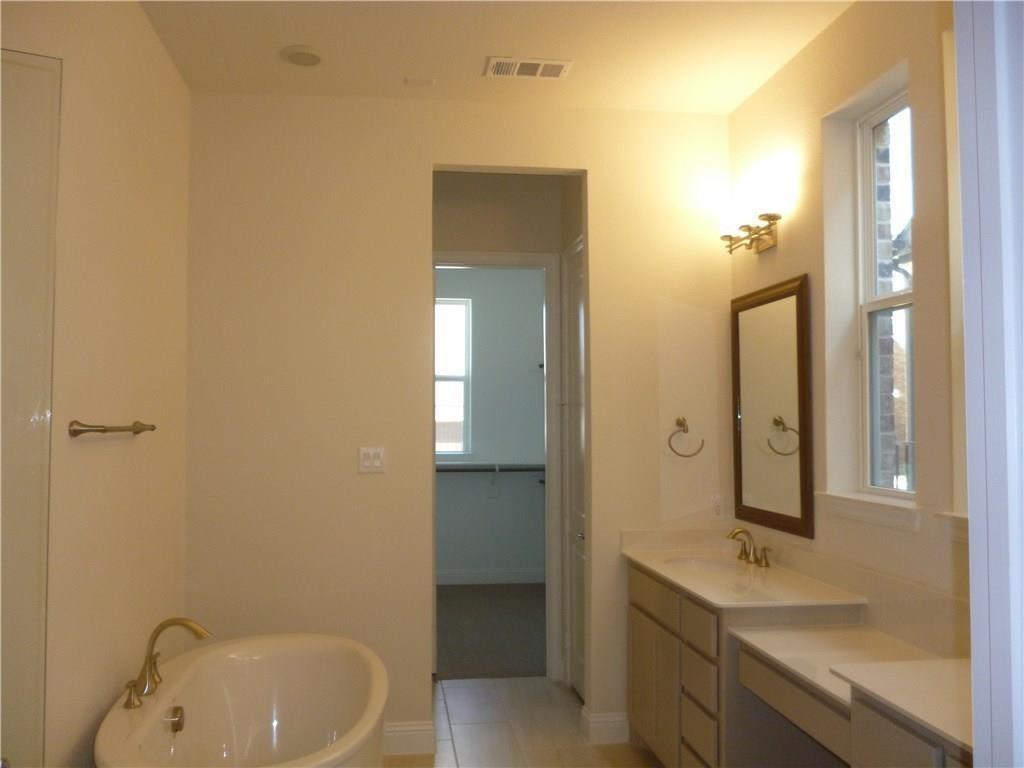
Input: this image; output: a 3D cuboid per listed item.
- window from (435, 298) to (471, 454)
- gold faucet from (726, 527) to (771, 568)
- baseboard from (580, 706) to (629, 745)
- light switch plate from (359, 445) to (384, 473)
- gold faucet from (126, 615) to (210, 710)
[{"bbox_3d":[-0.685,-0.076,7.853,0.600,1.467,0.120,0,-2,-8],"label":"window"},{"bbox_3d":[1.043,0.729,3.714,0.143,0.151,0.287,0,-2,-8],"label":"gold faucet"},{"bbox_3d":[0.449,1.642,4.006,0.200,0.149,0.141,0,-2,-8],"label":"baseboard"},{"bbox_3d":[-0.649,0.355,3.844,0.115,0.118,0.010,0,-2,-8],"label":"light switch plate"},{"bbox_3d":[-1.173,0.942,2.866,0.248,0.256,0.302,0,-2,-8],"label":"gold faucet"}]

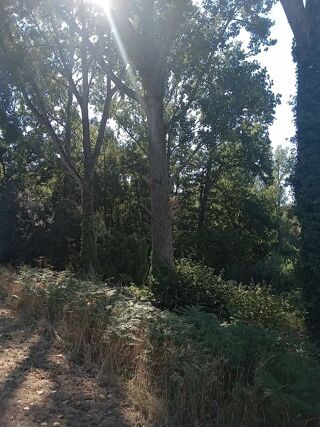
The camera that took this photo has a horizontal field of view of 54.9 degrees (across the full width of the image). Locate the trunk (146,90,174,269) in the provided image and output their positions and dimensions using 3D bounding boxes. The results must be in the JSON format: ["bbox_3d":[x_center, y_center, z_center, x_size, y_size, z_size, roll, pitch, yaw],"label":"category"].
[{"bbox_3d":[0.024,-0.935,9.300,0.680,5.400,0.660,-2,-5,0],"label":"trunk"}]

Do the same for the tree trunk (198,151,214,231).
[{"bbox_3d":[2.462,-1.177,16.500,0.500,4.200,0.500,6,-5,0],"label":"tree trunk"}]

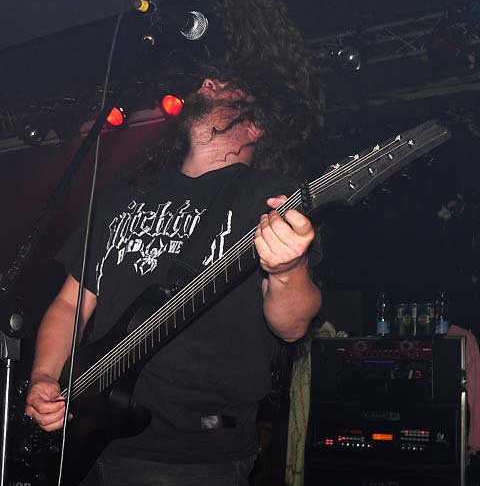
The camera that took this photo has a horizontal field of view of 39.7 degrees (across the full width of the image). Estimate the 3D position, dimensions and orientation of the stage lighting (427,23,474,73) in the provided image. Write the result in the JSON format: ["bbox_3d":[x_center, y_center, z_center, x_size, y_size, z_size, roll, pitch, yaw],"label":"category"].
[{"bbox_3d":[1.398,-1.286,4.400,0.260,0.270,0.300,-3,8,27],"label":"stage lighting"}]

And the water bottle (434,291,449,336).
[{"bbox_3d":[0.993,0.347,3.280,0.067,0.219,0.067,-3,-15,27],"label":"water bottle"}]

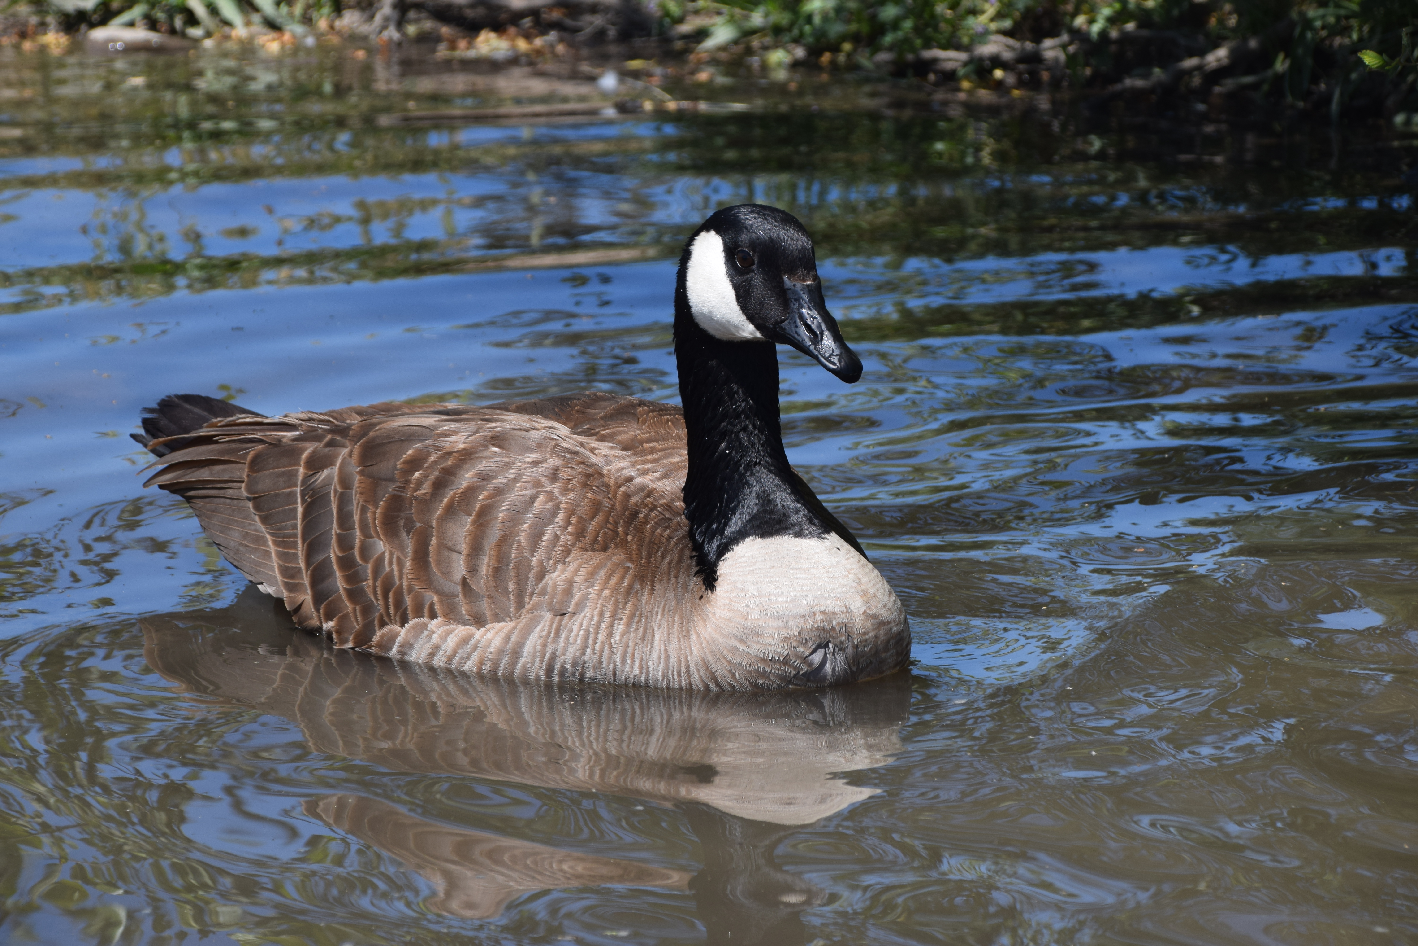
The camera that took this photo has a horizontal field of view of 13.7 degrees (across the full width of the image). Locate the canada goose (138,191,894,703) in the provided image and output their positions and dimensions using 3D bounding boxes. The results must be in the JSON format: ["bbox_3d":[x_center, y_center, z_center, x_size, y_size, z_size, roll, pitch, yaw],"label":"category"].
[{"bbox_3d":[-0.144,-0.030,3.975,0.645,0.355,0.270,10,15,41],"label":"canada goose"}]

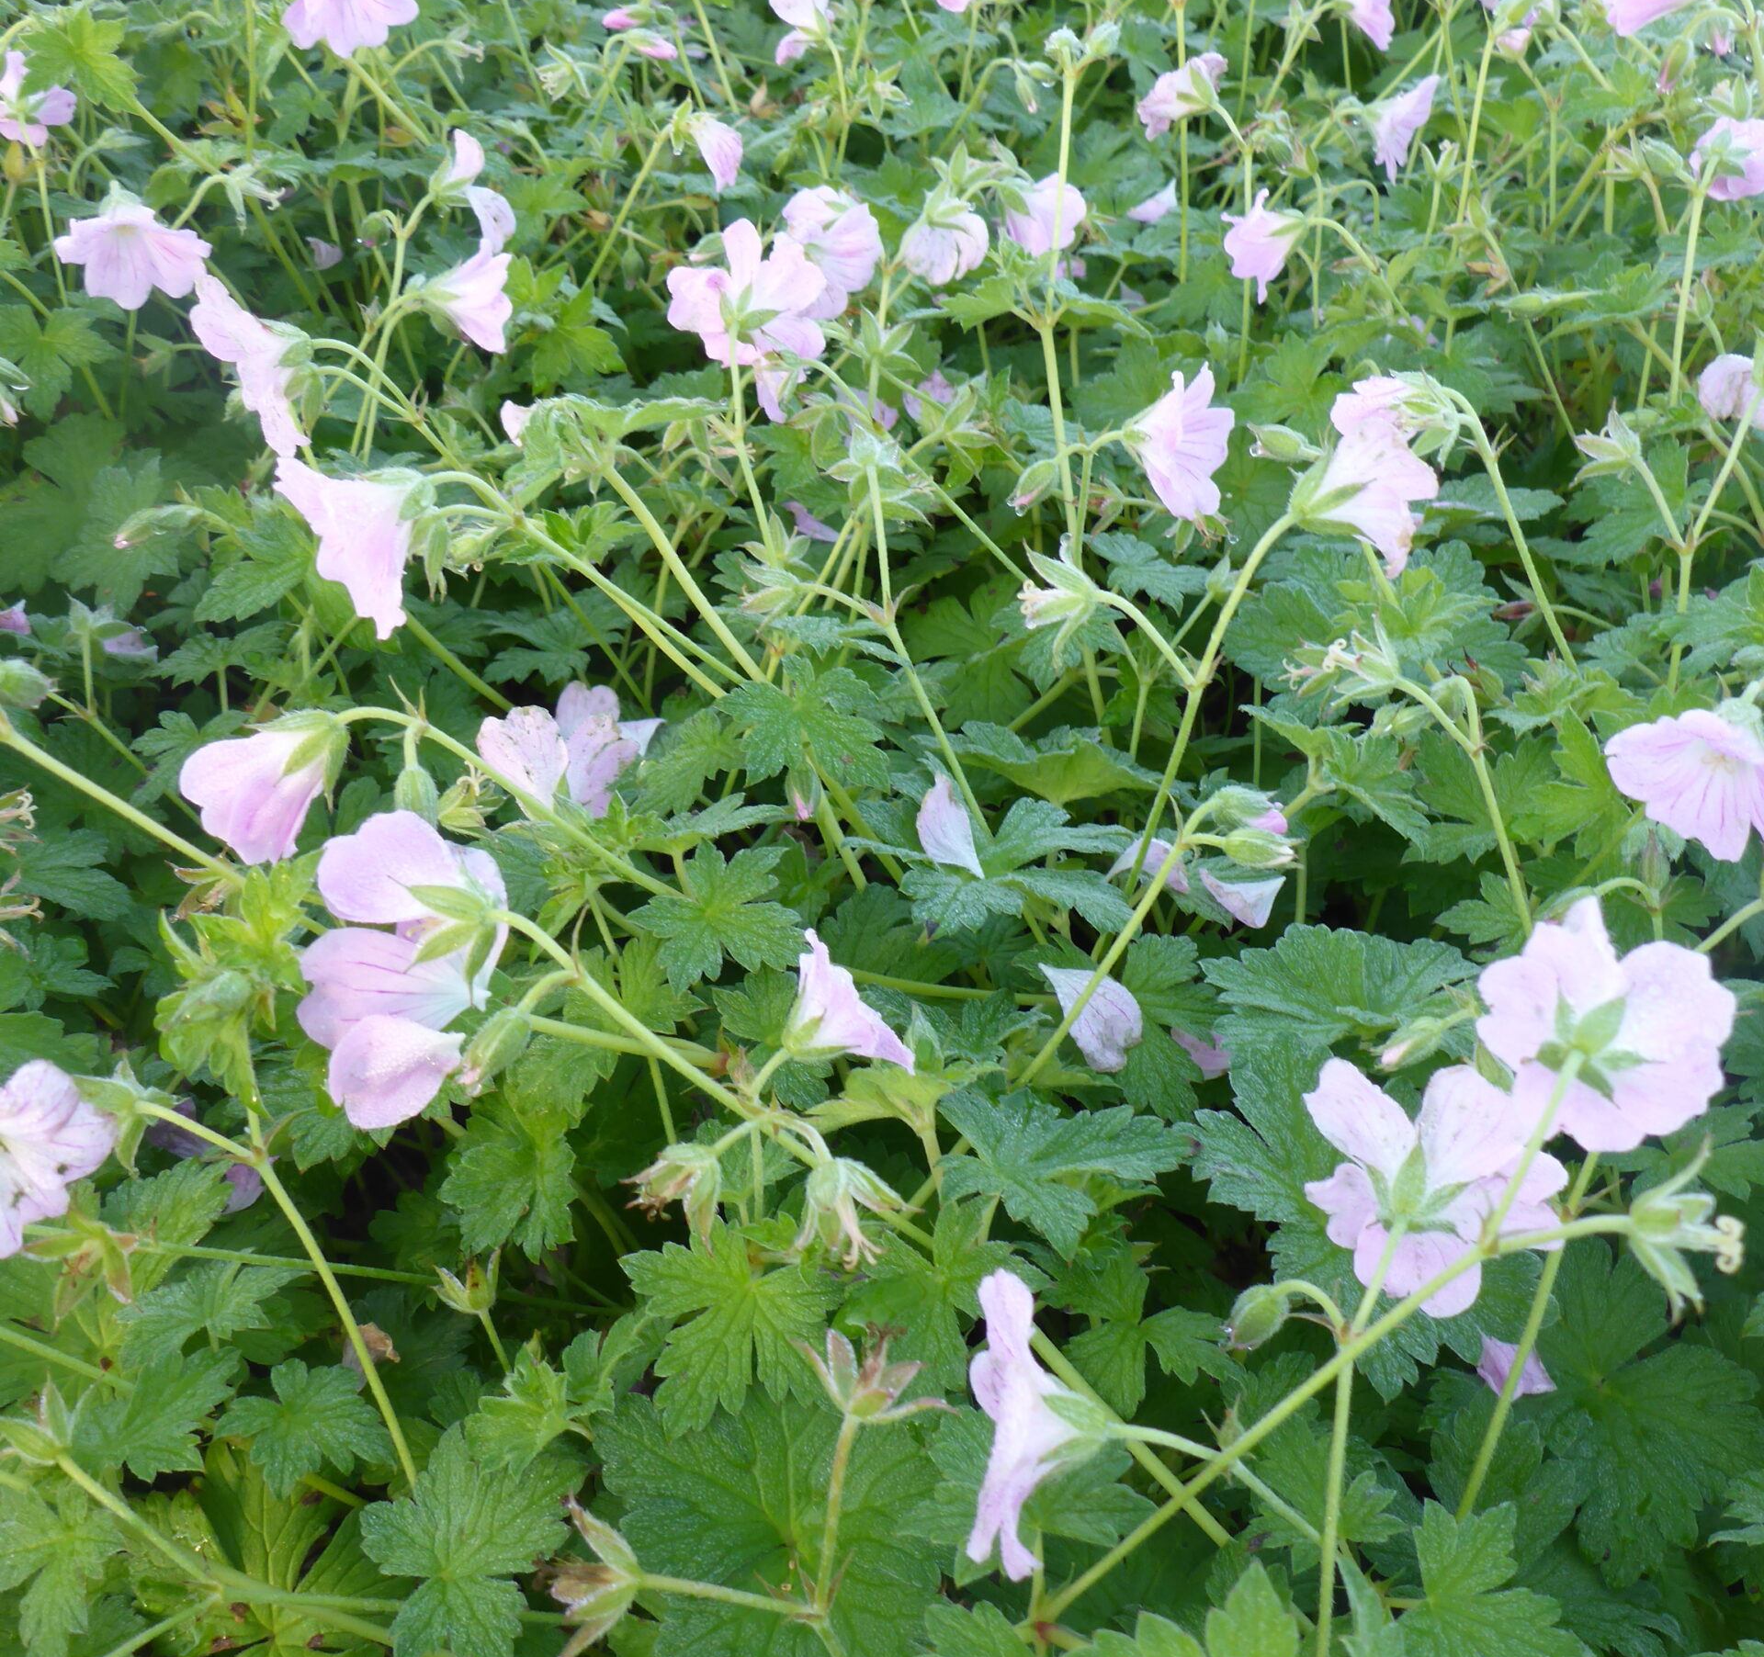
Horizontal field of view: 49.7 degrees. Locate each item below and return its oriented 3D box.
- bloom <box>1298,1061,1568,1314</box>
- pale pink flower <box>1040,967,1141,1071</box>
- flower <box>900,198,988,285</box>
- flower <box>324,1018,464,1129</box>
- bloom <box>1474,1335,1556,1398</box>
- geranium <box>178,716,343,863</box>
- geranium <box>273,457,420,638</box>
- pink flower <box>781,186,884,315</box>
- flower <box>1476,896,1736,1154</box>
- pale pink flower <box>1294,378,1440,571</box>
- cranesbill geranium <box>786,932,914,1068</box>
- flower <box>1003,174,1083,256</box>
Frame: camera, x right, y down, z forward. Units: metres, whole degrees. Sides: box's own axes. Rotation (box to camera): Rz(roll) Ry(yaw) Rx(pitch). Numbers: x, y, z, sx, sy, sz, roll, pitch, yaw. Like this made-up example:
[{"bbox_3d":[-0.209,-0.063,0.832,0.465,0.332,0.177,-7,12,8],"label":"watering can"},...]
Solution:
[{"bbox_3d":[0.083,0.058,0.292,0.040,0.041,0.018,18,14,21],"label":"bloom"},{"bbox_3d":[0.042,0.038,0.380,0.020,0.012,0.017,0,41,0],"label":"pale pink flower"},{"bbox_3d":[0.016,-0.168,0.540,0.021,0.023,0.024,3,37,24],"label":"flower"},{"bbox_3d":[-0.080,0.040,0.310,0.023,0.011,0.015,0,41,0],"label":"flower"},{"bbox_3d":[0.127,0.107,0.380,0.016,0.008,0.012,0,53,0],"label":"bloom"},{"bbox_3d":[-0.103,-0.010,0.325,0.024,0.022,0.022,-40,46,6],"label":"geranium"},{"bbox_3d":[-0.098,-0.059,0.365,0.020,0.037,0.038,-34,44,6],"label":"geranium"},{"bbox_3d":[-0.018,-0.162,0.520,0.033,0.036,0.020,31,5,32],"label":"pink flower"},{"bbox_3d":[0.109,0.032,0.290,0.039,0.040,0.017,21,18,23],"label":"flower"},{"bbox_3d":[0.095,-0.075,0.390,0.021,0.037,0.036,6,37,-24],"label":"pale pink flower"},{"bbox_3d":[-0.010,0.037,0.360,0.018,0.028,0.028,-34,51,-24],"label":"cranesbill geranium"},{"bbox_3d":[0.046,-0.194,0.590,0.023,0.024,0.024,-30,33,22],"label":"flower"}]

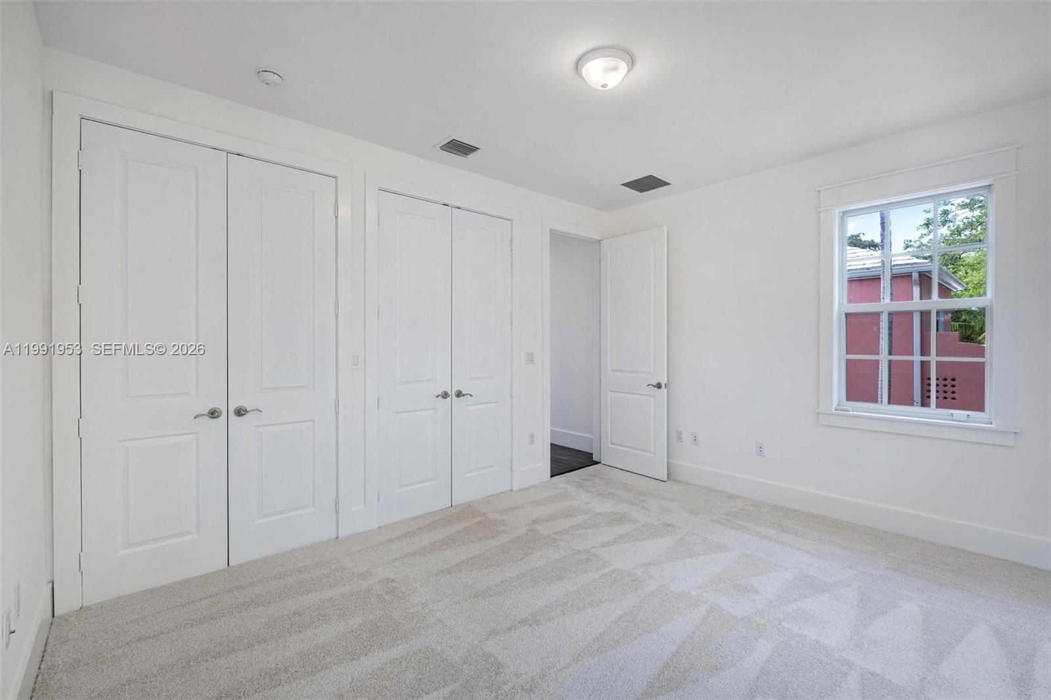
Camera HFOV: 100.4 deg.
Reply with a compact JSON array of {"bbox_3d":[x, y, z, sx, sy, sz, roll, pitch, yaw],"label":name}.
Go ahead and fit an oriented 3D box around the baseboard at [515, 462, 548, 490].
[{"bbox_3d":[0.058,1.188,4.169,0.435,0.172,0.018,-1,1,-41],"label":"baseboard"}]

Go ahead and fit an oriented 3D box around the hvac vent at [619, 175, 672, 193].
[{"bbox_3d":[1.094,-1.493,3.968,0.338,0.018,0.325,-1,1,-41],"label":"hvac vent"}]

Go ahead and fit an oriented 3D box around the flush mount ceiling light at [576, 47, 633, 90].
[{"bbox_3d":[0.413,-1.424,2.281,0.290,0.110,0.290,0,1,0],"label":"flush mount ceiling light"}]

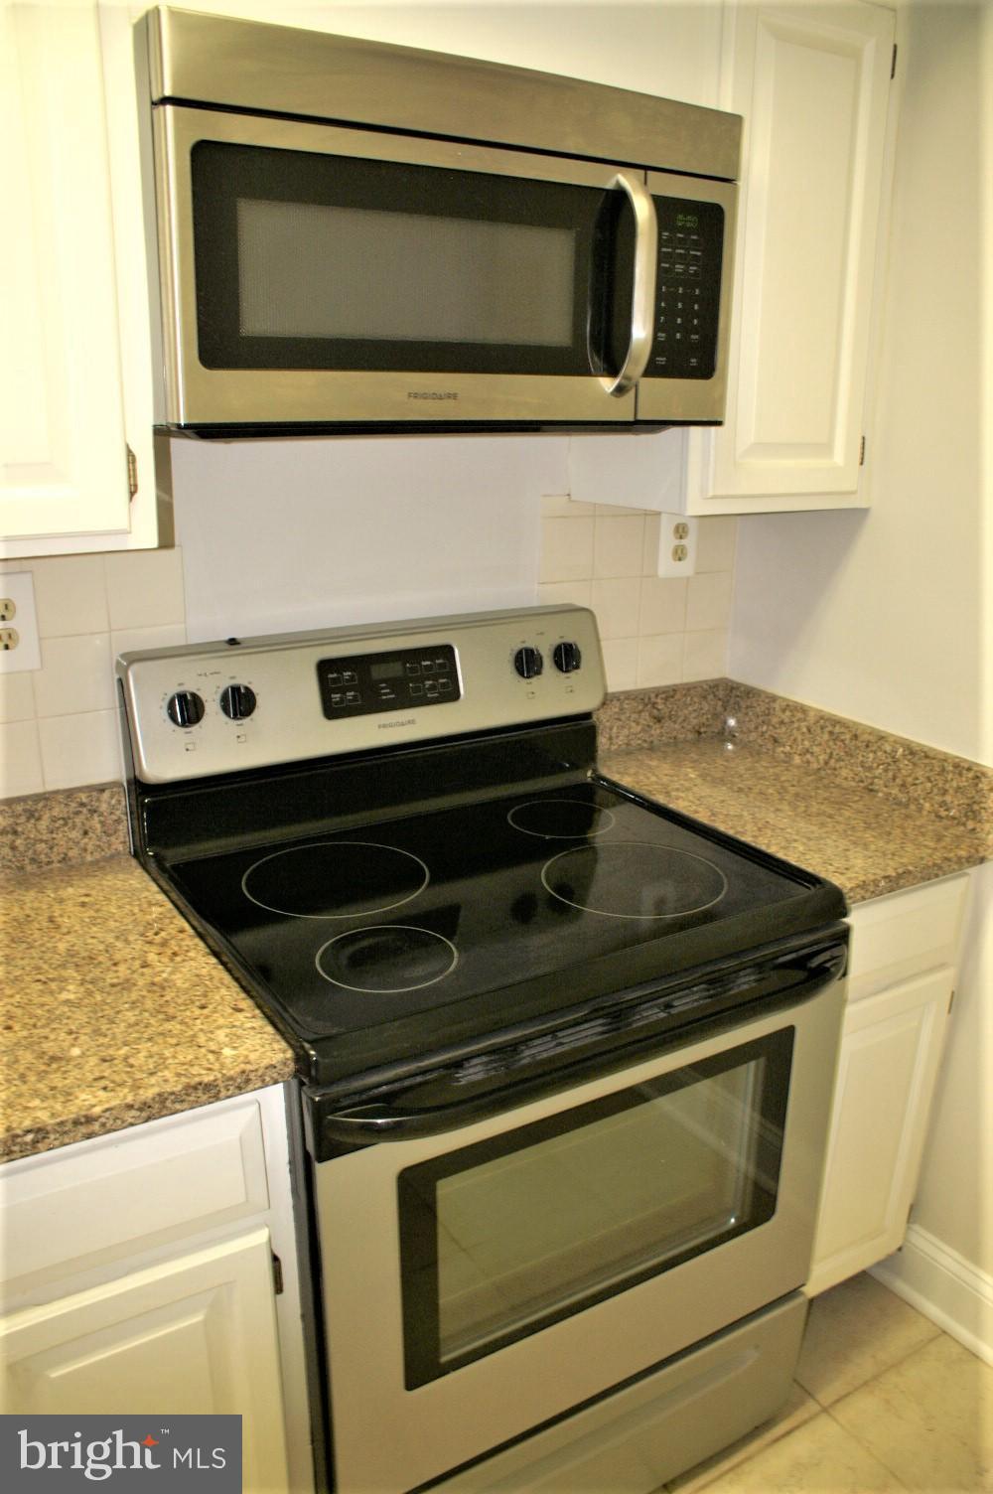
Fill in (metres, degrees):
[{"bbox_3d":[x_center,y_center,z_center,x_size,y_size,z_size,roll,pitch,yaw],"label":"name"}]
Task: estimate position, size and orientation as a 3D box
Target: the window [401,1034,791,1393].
[{"bbox_3d":[0.141,0.548,1.378,0.578,0.299,0.020,-10,20,-30],"label":"window"}]

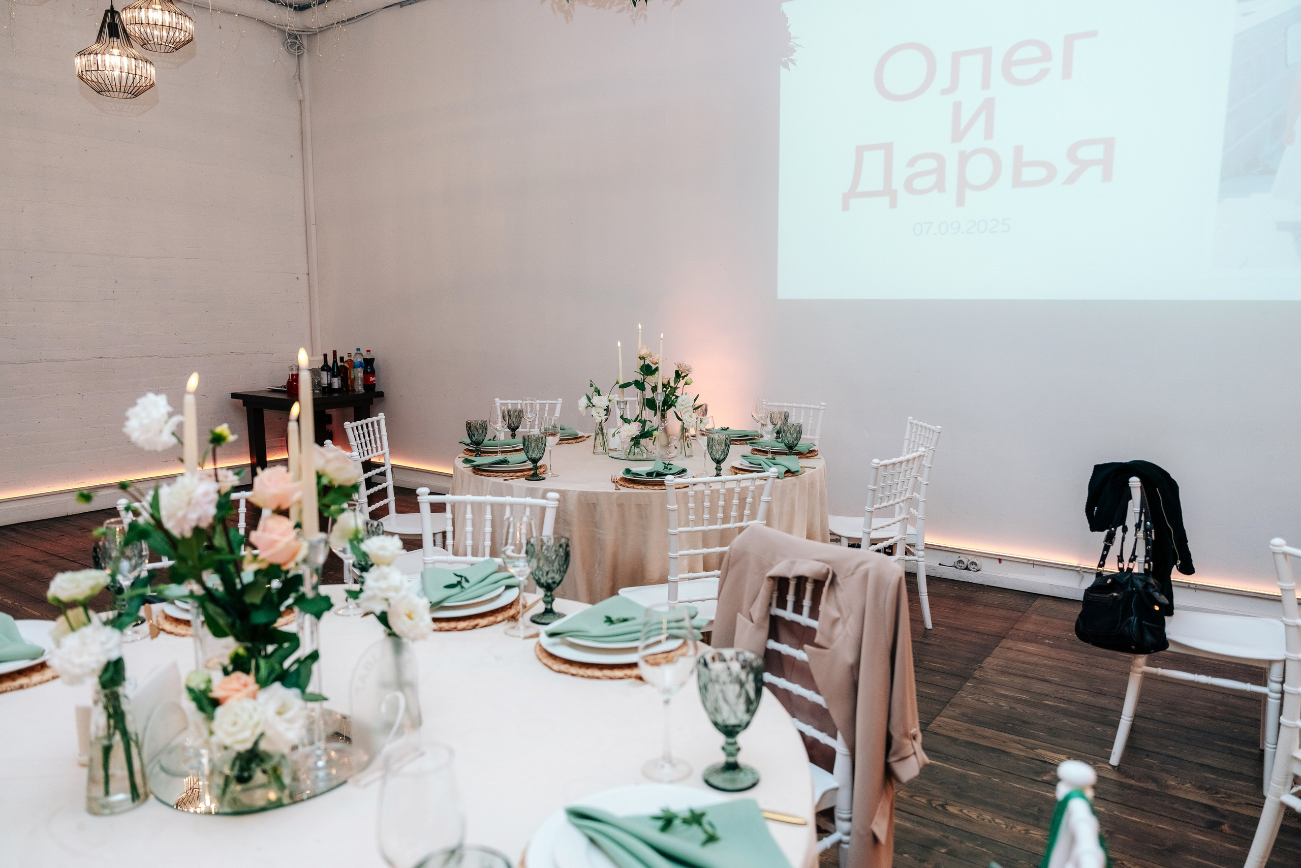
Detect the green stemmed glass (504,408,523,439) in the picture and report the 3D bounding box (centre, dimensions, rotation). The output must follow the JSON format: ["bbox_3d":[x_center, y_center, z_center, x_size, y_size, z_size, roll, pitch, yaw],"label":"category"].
[{"bbox_3d":[-0.666,-0.037,4.239,0.088,0.170,0.088,0,8,0],"label":"green stemmed glass"}]

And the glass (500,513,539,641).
[{"bbox_3d":[-0.260,0.285,1.750,0.075,0.233,0.075,1,8,0],"label":"glass"}]

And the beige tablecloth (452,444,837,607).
[{"bbox_3d":[-0.044,0.464,3.909,1.680,0.760,1.680,0,8,0],"label":"beige tablecloth"}]

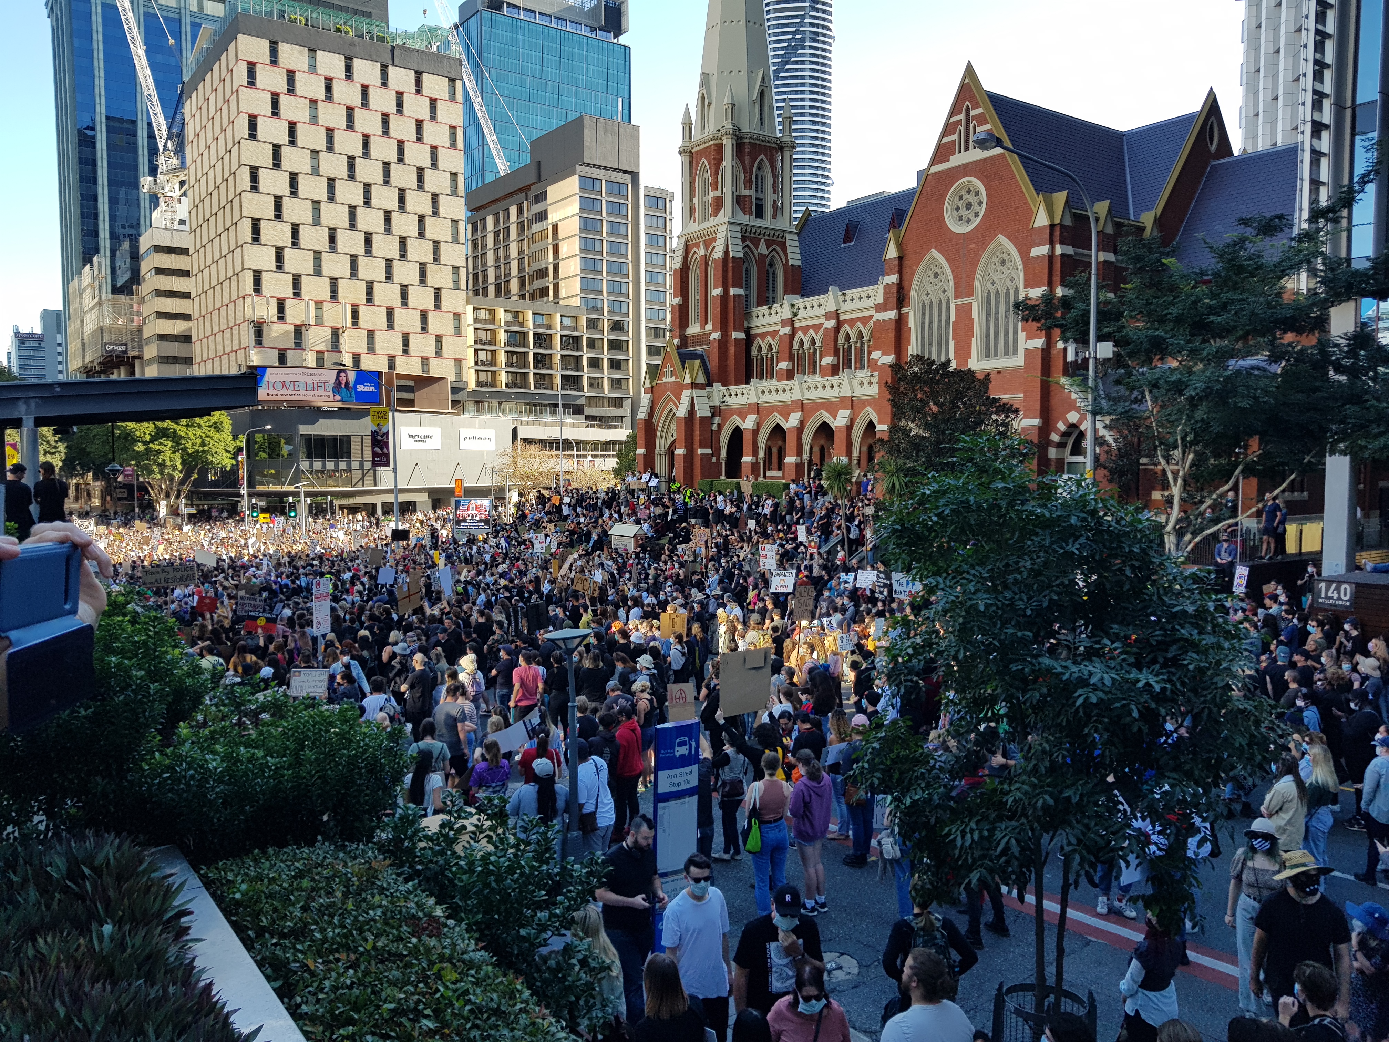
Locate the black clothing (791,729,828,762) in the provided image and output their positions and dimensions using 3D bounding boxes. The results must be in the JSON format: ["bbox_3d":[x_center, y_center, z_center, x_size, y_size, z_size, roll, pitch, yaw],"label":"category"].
[{"bbox_3d":[1.410,2.876,12.910,0.490,0.700,0.300,-2,4,-23],"label":"black clothing"}]

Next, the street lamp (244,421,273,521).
[{"bbox_3d":[-29.286,-1.849,70.021,2.100,9.446,0.400,-2,4,-21],"label":"street lamp"}]

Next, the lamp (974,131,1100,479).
[{"bbox_3d":[6.719,-1.759,20.606,3.500,11.064,0.450,-2,4,-30],"label":"lamp"}]

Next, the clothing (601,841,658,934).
[{"bbox_3d":[-0.528,2.913,8.253,0.500,0.700,0.320,-4,5,-43],"label":"clothing"}]

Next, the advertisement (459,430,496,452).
[{"bbox_3d":[-24.415,-9.164,117.798,0.250,2.297,5.123,3,5,40],"label":"advertisement"}]

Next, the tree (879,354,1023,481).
[{"bbox_3d":[8.827,-2.777,36.398,4.700,5.870,4.500,1,4,12],"label":"tree"}]

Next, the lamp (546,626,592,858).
[{"bbox_3d":[-1.308,2.568,10.986,0.480,2.886,0.480,0,4,0],"label":"lamp"}]

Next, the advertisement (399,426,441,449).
[{"bbox_3d":[-29.311,-8.862,111.968,0.250,2.322,5.195,3,5,40],"label":"advertisement"}]

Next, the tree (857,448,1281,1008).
[{"bbox_3d":[2.598,1.750,7.427,2.750,4.563,2.700,1,4,21],"label":"tree"}]

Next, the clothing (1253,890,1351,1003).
[{"bbox_3d":[4.348,3.018,7.458,0.580,0.740,0.340,1,4,23],"label":"clothing"}]

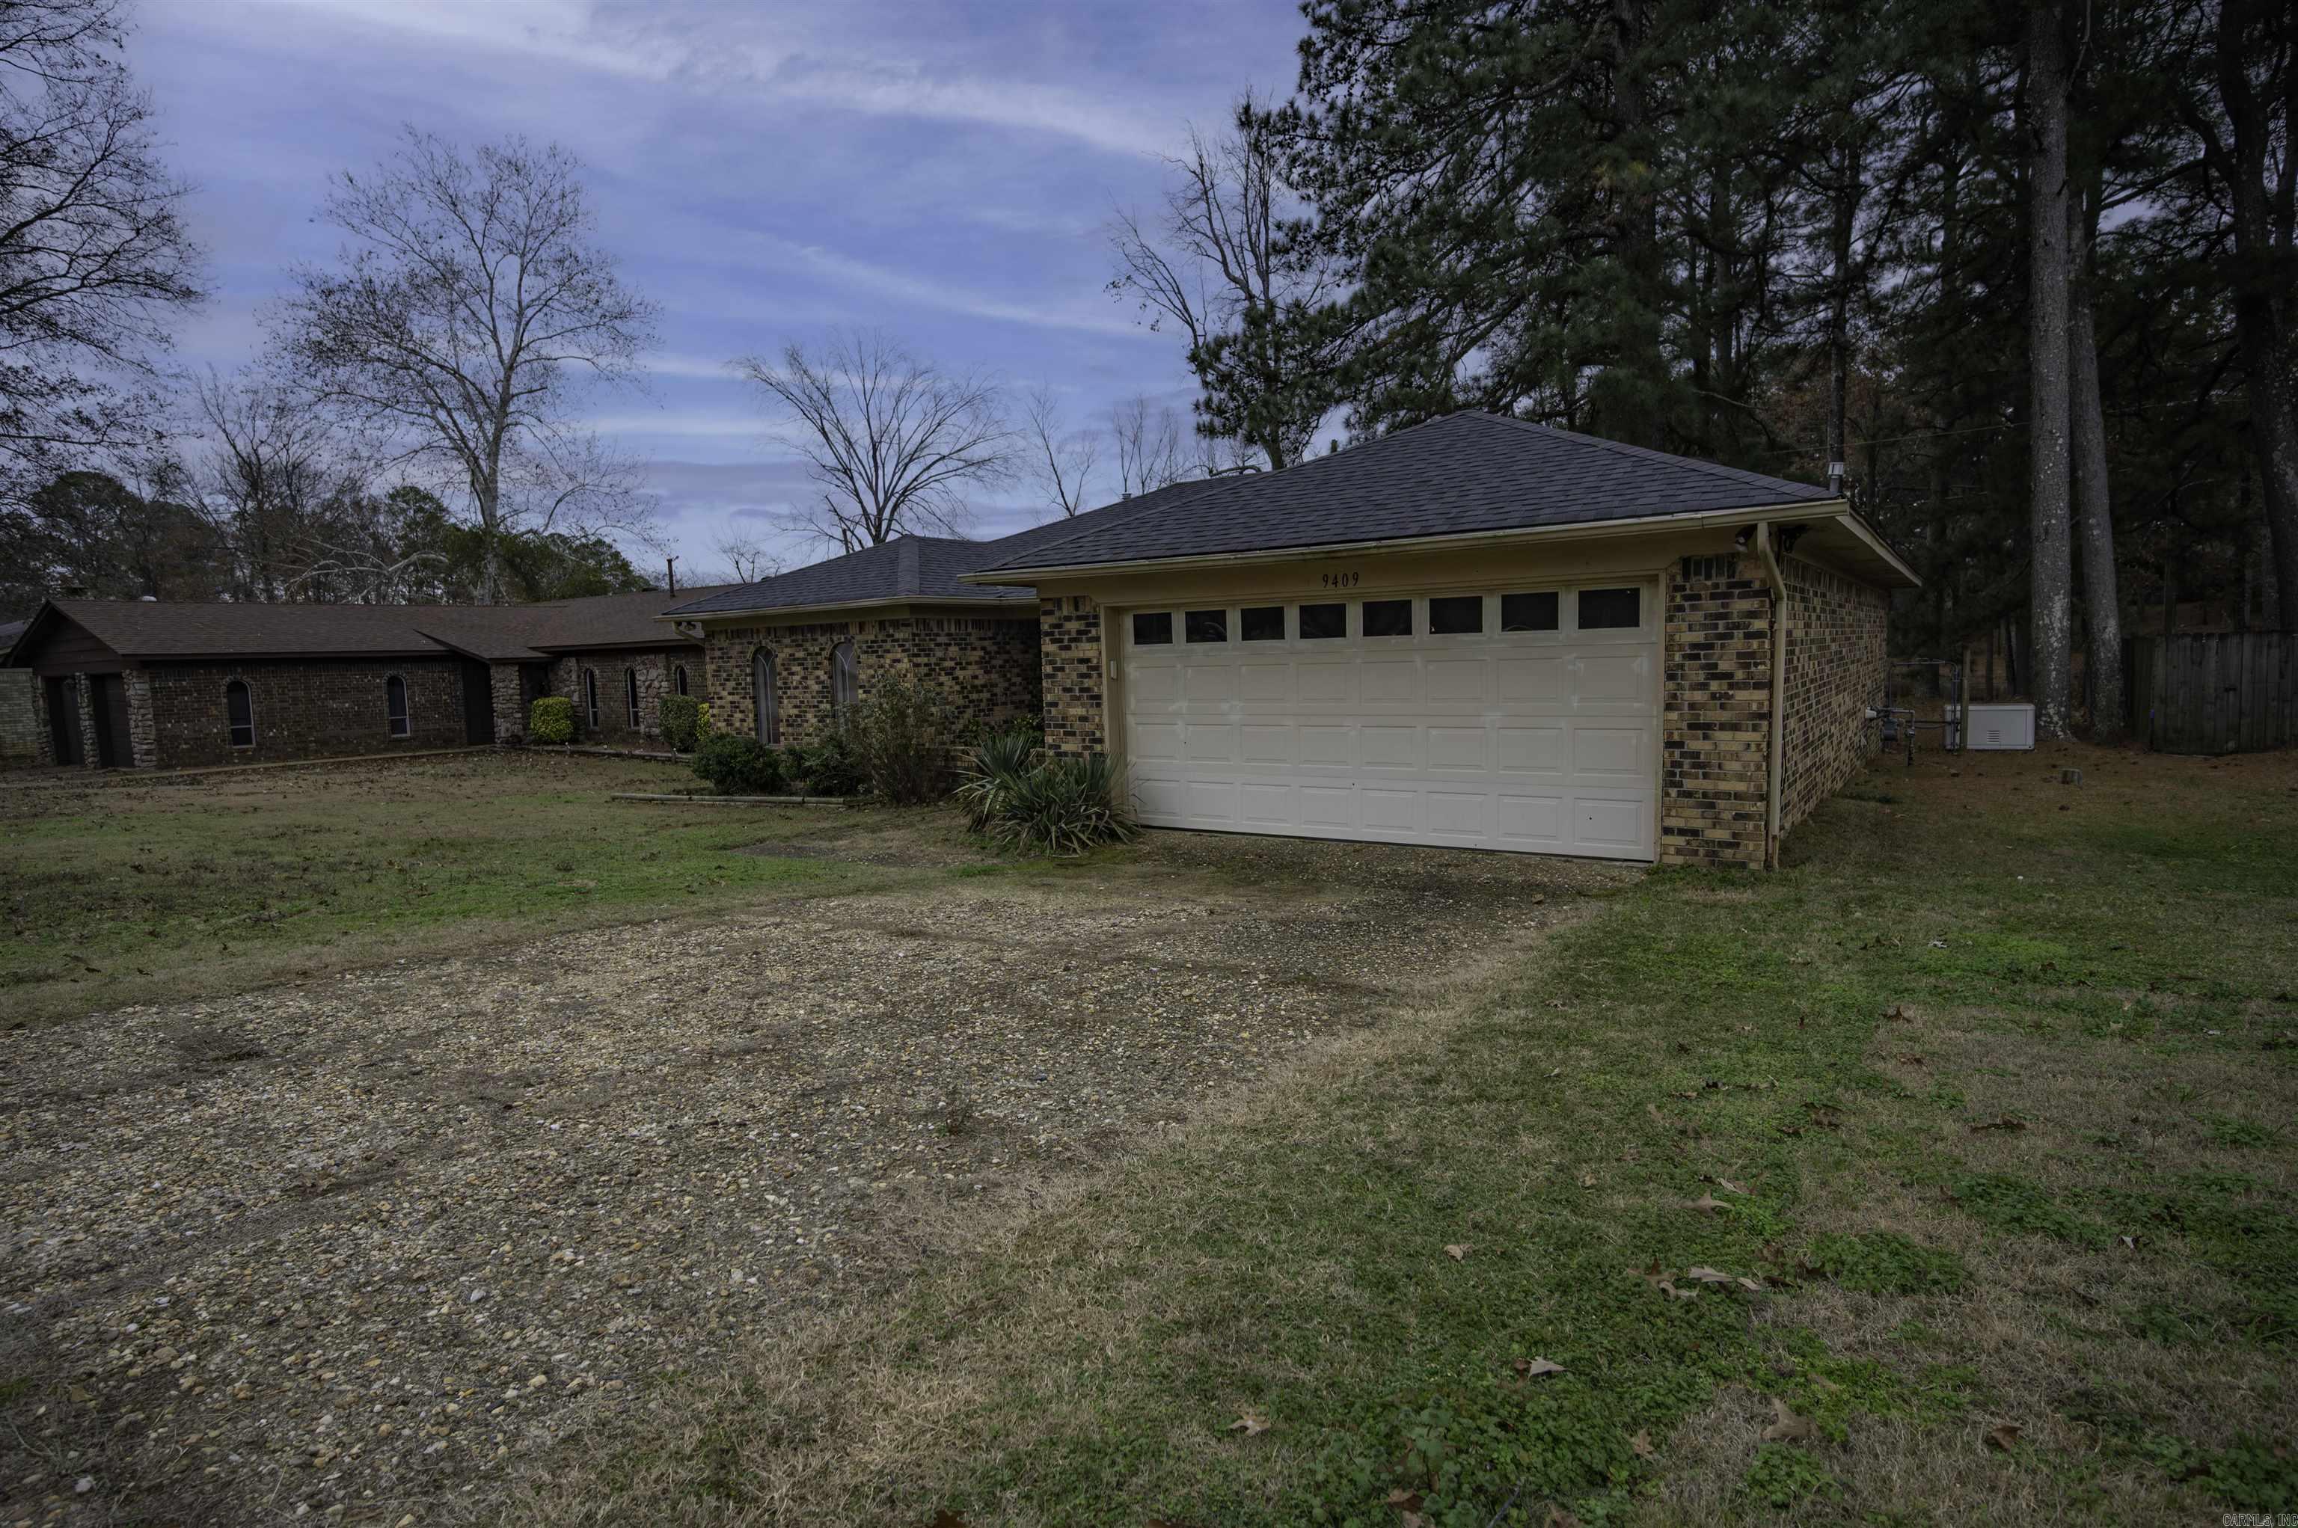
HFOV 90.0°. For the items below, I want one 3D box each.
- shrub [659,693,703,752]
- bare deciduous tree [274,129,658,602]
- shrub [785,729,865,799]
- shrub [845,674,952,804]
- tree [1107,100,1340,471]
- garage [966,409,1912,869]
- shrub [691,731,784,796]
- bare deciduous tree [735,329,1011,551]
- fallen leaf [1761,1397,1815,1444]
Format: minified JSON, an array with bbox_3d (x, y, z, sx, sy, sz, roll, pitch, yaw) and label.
[{"bbox_3d":[-10.834,-0.957,26.600,1.050,1.420,1.050,2,7,35],"label":"shrub"},{"bbox_3d":[-27.094,-13.297,46.061,15.716,23.289,15.716,2,7,35],"label":"bare deciduous tree"},{"bbox_3d":[-4.462,-0.037,15.900,1.100,0.970,1.100,2,7,35],"label":"shrub"},{"bbox_3d":[-3.272,-0.329,15.000,1.400,1.680,1.350,-2,6,0],"label":"shrub"},{"bbox_3d":[2.533,-10.832,35.289,7.800,18.254,7.800,2,7,35],"label":"tree"},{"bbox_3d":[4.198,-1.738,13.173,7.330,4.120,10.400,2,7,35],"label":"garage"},{"bbox_3d":[-5.872,0.013,16.400,1.350,0.920,1.250,2,7,35],"label":"shrub"},{"bbox_3d":[-8.363,-7.054,34.619,8.367,11.736,8.367,2,7,35],"label":"bare deciduous tree"},{"bbox_3d":[1.405,1.443,2.524,0.125,0.030,0.105,-2,6,0],"label":"fallen leaf"}]

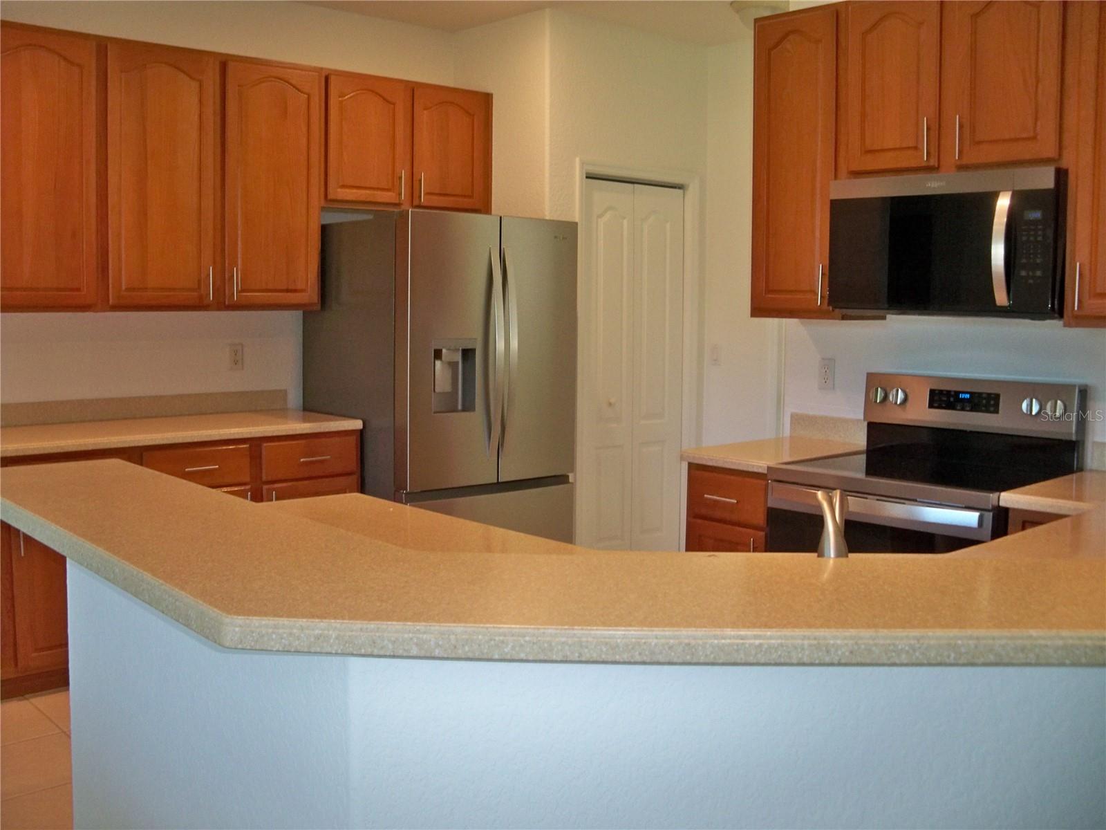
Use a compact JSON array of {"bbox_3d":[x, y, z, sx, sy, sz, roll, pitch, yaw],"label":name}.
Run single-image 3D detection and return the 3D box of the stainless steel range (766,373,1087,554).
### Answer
[{"bbox_3d":[1.163,0.484,3.549,0.679,1.189,0.760,-4,8,-41],"label":"stainless steel range"}]

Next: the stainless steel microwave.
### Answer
[{"bbox_3d":[1.292,-0.530,3.543,0.390,0.425,0.760,-4,8,-41],"label":"stainless steel microwave"}]

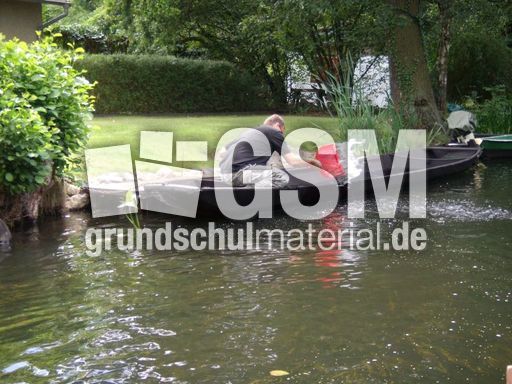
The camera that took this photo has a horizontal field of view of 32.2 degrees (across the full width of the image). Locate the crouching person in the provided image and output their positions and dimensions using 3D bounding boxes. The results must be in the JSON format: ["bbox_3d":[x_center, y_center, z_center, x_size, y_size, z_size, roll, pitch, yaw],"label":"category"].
[{"bbox_3d":[0.148,-0.403,9.050,0.900,0.800,0.580,-5,9,-34],"label":"crouching person"}]

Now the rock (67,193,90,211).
[{"bbox_3d":[-1.730,0.088,8.650,0.235,0.170,0.190,0,7,0],"label":"rock"}]

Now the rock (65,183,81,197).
[{"bbox_3d":[-1.902,-0.026,9.200,0.180,0.140,0.160,-1,6,-12],"label":"rock"}]

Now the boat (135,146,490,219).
[{"bbox_3d":[0.827,-0.118,9.993,1.357,0.396,5.501,6,10,41],"label":"boat"}]

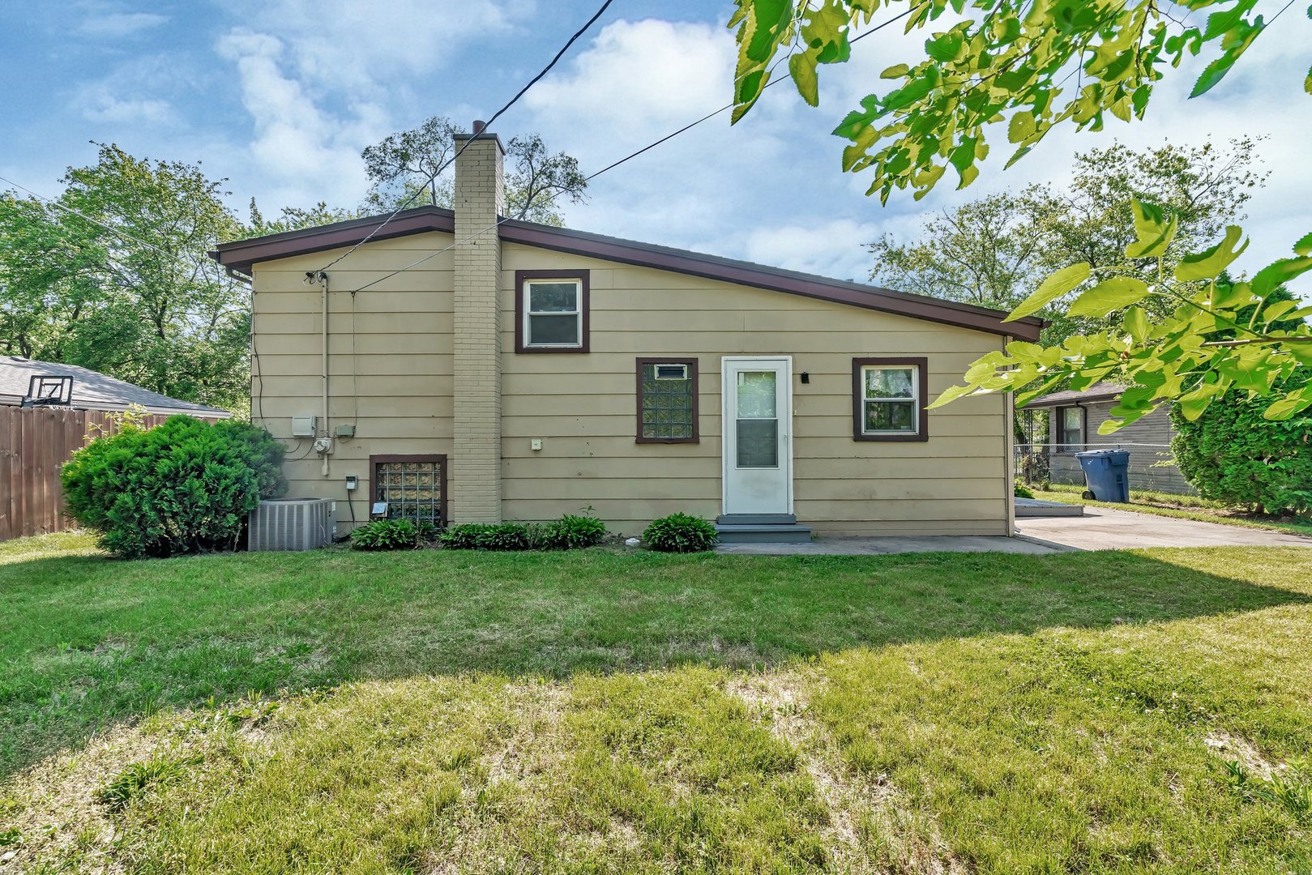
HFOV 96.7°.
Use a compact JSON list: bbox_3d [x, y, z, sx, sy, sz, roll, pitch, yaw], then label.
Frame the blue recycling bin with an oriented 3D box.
[{"bbox_3d":[9.740,0.811,12.750,0.640,1.080,0.760,0,-1,-22],"label":"blue recycling bin"}]

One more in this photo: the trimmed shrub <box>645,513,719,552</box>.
[{"bbox_3d":[0.300,1.110,7.120,0.920,0.410,0.860,0,-1,-1],"label":"trimmed shrub"}]

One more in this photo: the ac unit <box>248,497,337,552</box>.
[{"bbox_3d":[-4.360,1.014,7.050,0.700,0.580,0.680,0,-1,-1],"label":"ac unit"}]

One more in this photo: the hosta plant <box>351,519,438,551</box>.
[{"bbox_3d":[-3.280,1.162,7.270,1.000,0.340,0.820,0,-1,-1],"label":"hosta plant"}]

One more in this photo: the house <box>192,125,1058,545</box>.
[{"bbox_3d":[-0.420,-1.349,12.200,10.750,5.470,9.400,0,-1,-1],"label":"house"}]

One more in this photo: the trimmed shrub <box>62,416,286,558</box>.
[{"bbox_3d":[-6.100,0.525,7.380,2.400,1.640,2.100,0,-1,-1],"label":"trimmed shrub"}]

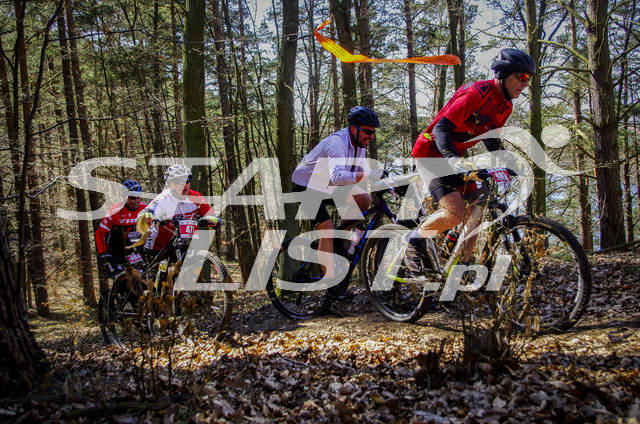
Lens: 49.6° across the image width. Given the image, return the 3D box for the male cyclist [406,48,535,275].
[{"bbox_3d":[0.925,-0.300,4.450,0.580,1.430,1.020,-7,5,-38],"label":"male cyclist"}]

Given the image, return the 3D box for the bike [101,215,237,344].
[{"bbox_3d":[-1.310,0.592,5.542,1.840,1.030,0.660,-14,-4,44],"label":"bike"}]

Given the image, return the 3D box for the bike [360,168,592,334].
[{"bbox_3d":[0.904,0.266,4.591,0.660,1.040,1.880,-7,0,-38],"label":"bike"}]

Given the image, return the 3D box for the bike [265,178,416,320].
[{"bbox_3d":[0.203,0.353,5.805,1.840,1.030,0.640,-12,-3,42],"label":"bike"}]

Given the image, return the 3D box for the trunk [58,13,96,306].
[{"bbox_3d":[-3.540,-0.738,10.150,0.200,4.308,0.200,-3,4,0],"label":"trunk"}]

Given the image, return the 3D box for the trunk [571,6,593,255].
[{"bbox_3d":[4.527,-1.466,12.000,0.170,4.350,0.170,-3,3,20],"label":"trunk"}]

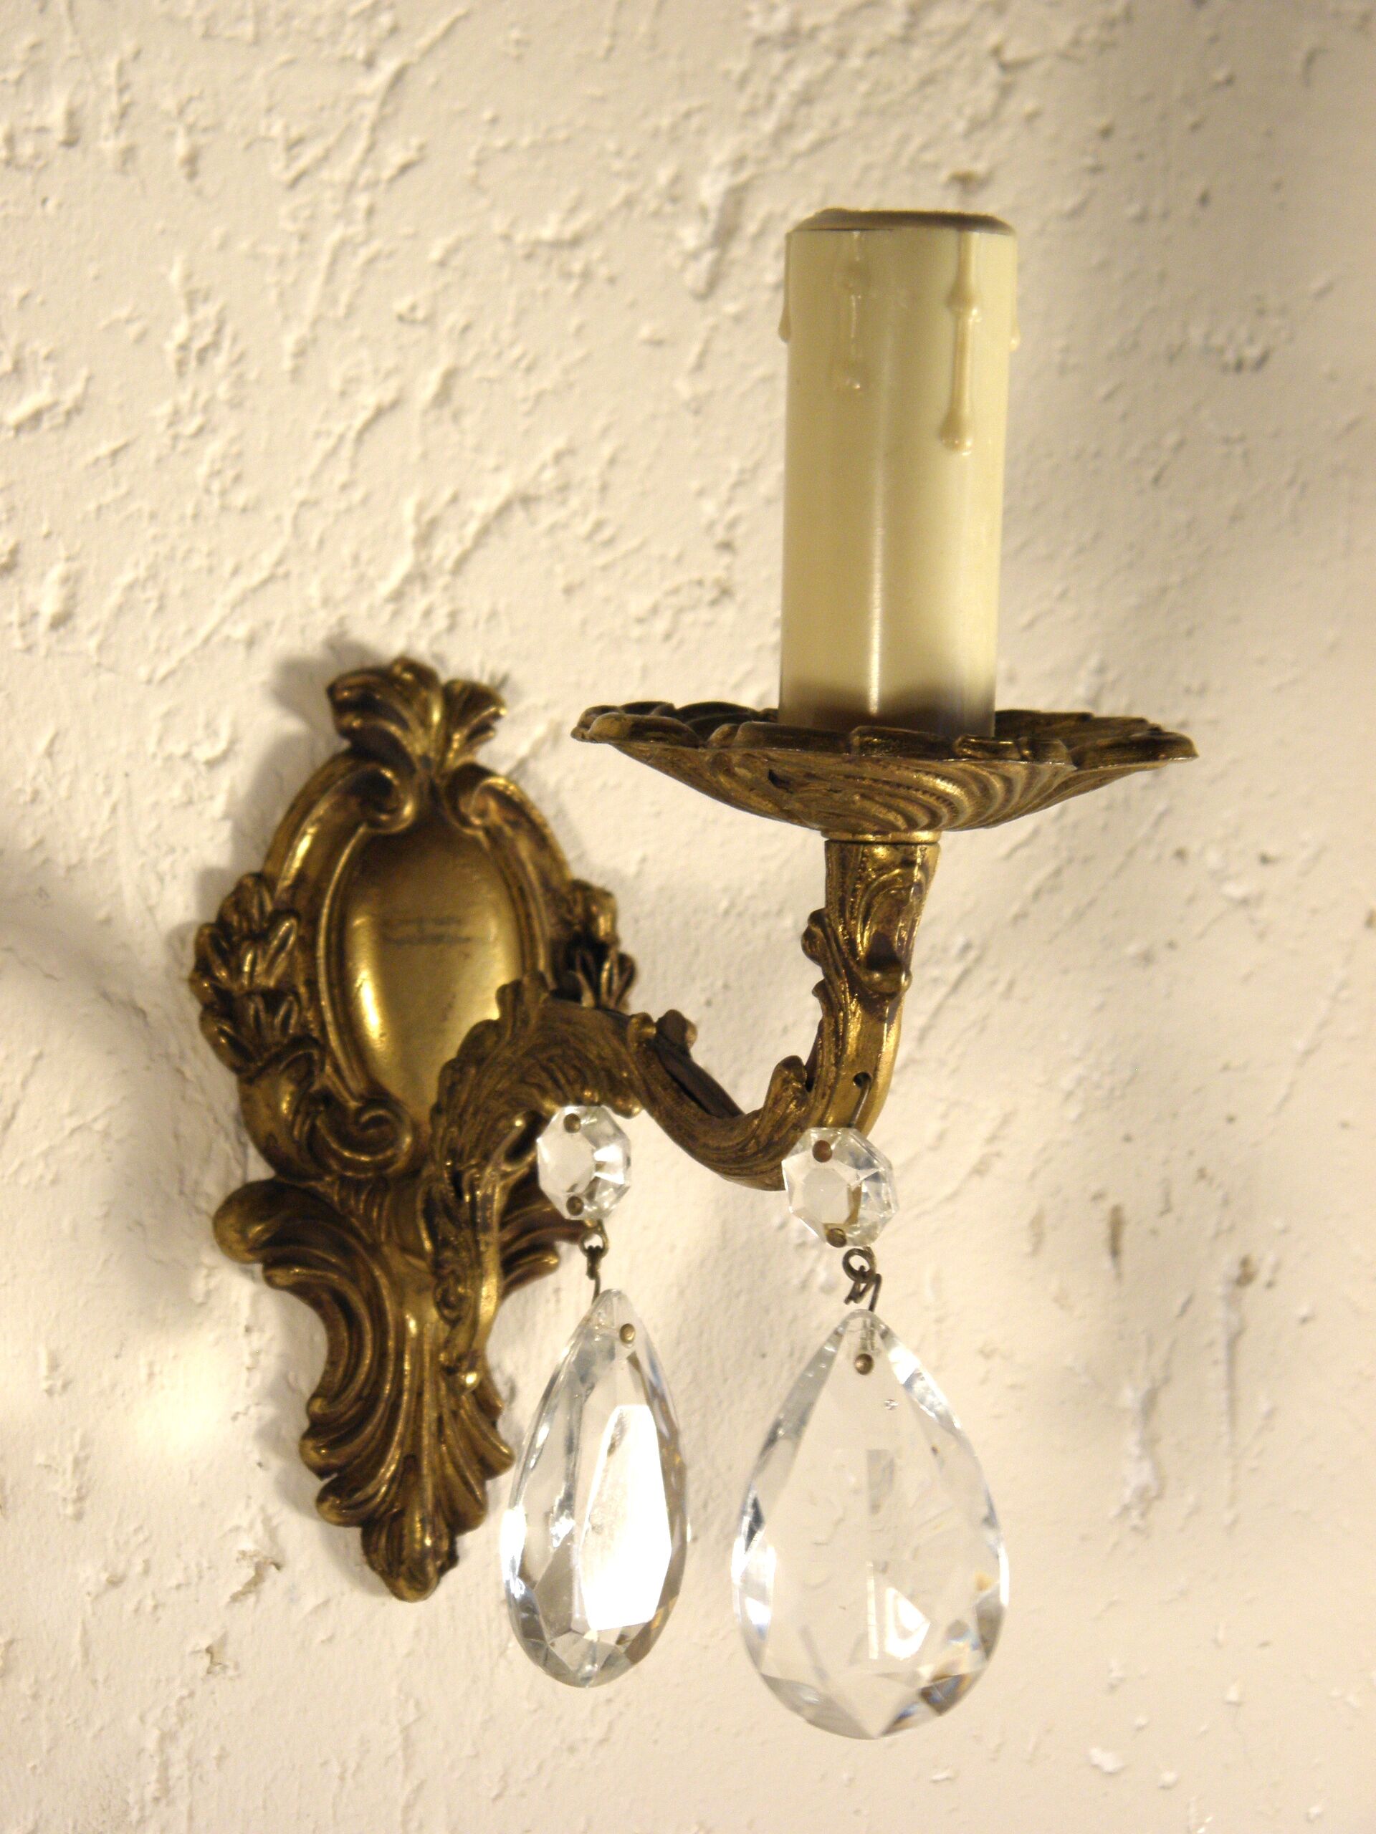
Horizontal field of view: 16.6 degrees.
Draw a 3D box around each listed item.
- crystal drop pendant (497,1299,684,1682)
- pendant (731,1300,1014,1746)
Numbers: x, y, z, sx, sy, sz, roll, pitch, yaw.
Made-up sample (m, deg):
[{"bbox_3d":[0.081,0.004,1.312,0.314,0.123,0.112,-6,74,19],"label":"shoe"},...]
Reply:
[{"bbox_3d":[-0.011,0.070,0.579,0.032,0.050,0.013,-4,10,-44],"label":"crystal drop pendant"},{"bbox_3d":[0.021,0.070,0.540,0.032,0.050,0.013,-1,8,1],"label":"pendant"}]

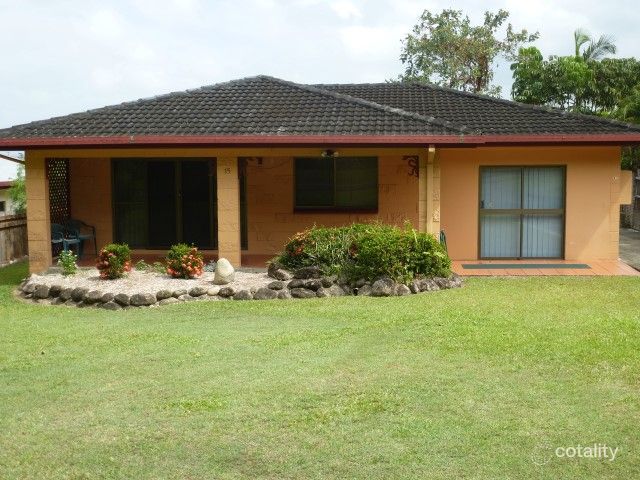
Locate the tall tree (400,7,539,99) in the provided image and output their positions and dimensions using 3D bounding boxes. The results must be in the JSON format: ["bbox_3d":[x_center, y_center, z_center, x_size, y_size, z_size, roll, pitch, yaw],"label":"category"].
[{"bbox_3d":[5.698,-4.937,32.239,5.200,7.790,5.000,0,6,6],"label":"tall tree"}]

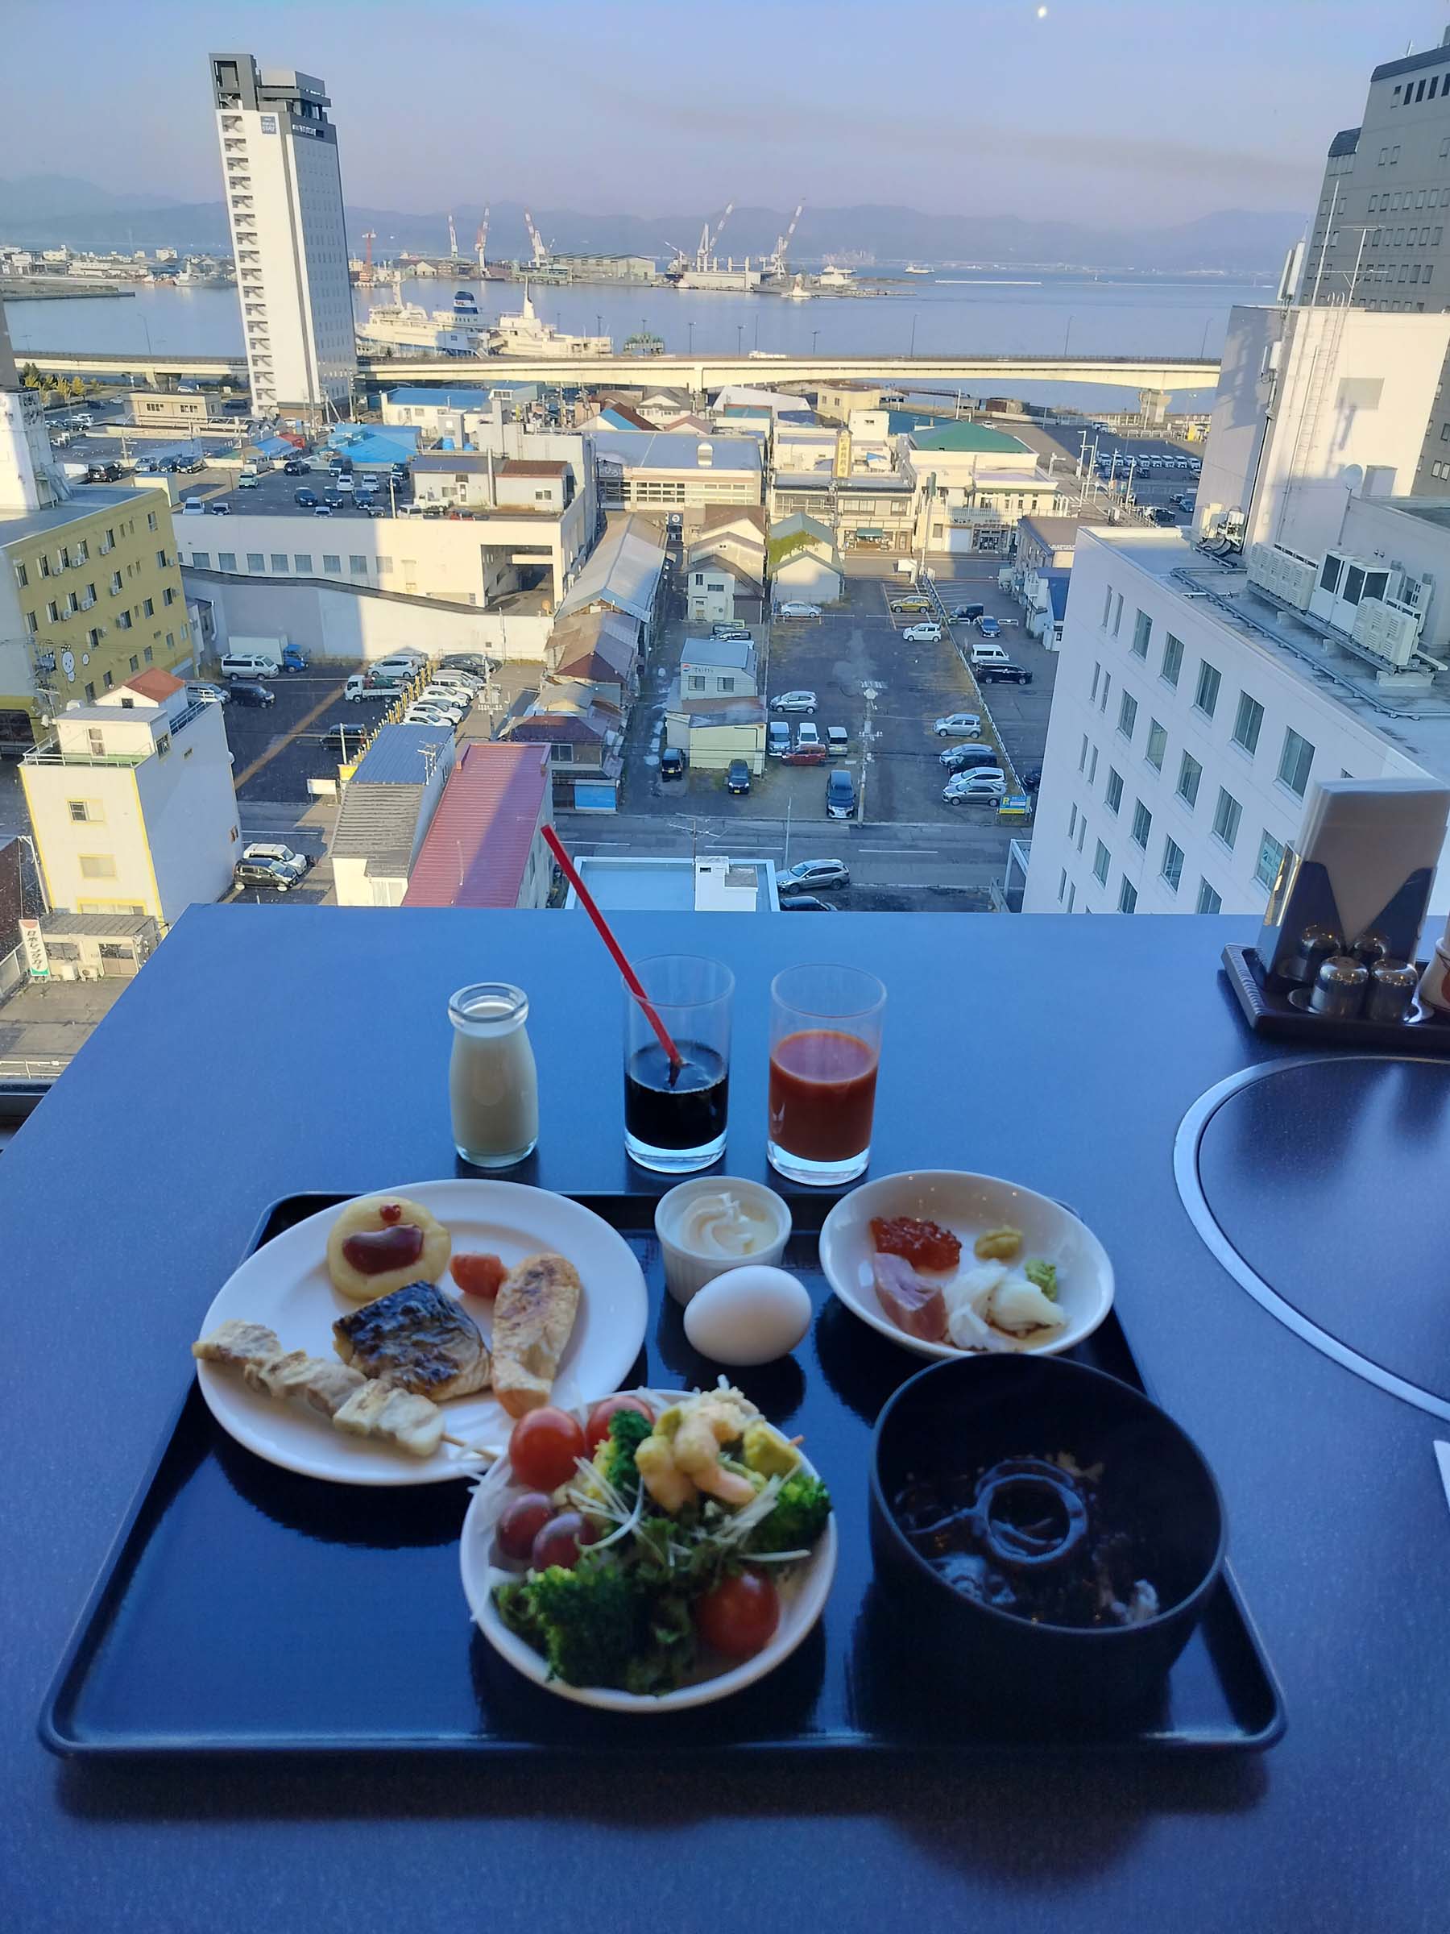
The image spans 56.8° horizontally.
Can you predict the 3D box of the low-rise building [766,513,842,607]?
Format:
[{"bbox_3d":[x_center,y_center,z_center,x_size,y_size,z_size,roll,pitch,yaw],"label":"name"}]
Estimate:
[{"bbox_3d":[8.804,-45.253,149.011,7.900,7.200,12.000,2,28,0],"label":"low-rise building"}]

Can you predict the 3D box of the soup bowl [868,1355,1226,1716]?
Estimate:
[{"bbox_3d":[0.111,0.207,0.484,0.119,0.065,0.119,1,28,-1],"label":"soup bowl"}]

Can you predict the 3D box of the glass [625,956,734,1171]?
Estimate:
[{"bbox_3d":[-0.027,0.054,0.750,0.061,0.107,0.061,2,28,0],"label":"glass"}]

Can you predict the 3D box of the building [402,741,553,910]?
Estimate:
[{"bbox_3d":[-12.294,-4.149,70.243,5.000,8.300,22.000,1,28,-2],"label":"building"}]

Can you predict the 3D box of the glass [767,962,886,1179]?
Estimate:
[{"bbox_3d":[0.054,0.059,0.729,0.060,0.103,0.060,2,28,0],"label":"glass"}]

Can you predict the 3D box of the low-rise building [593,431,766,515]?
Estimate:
[{"bbox_3d":[-6.263,-67.230,187.441,22.831,9.944,30.441,2,28,0],"label":"low-rise building"}]

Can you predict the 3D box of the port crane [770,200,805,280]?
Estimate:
[{"bbox_3d":[71.049,-829.789,1539.894,43.501,86.630,15.000,2,28,0],"label":"port crane"}]

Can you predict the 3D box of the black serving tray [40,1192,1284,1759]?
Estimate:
[{"bbox_3d":[-0.022,0.197,0.577,0.419,0.020,0.294,1,28,-2],"label":"black serving tray"}]

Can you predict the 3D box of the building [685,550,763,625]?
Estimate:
[{"bbox_3d":[0.089,-39.997,141.021,8.016,6.190,5.885,2,28,0],"label":"building"}]

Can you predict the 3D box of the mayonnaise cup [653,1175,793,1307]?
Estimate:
[{"bbox_3d":[-0.001,0.135,0.642,0.062,0.037,0.062,2,28,0],"label":"mayonnaise cup"}]

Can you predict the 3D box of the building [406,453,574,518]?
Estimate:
[{"bbox_3d":[-23.287,-49.787,137.049,15.000,4.200,7.500,2,28,0],"label":"building"}]

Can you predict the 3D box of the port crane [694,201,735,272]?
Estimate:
[{"bbox_3d":[-15.842,-954.482,1757.474,54.000,84.000,20.000,2,28,0],"label":"port crane"}]

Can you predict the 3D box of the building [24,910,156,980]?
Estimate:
[{"bbox_3d":[-32.555,-1.068,69.979,5.682,2.943,2.435,2,28,0],"label":"building"}]

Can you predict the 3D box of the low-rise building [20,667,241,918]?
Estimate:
[{"bbox_3d":[-31.962,-8.608,73.009,5.581,13.394,10.857,2,28,0],"label":"low-rise building"}]

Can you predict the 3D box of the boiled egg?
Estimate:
[{"bbox_3d":[0.010,0.155,0.595,0.058,0.043,0.043,-8,30,-18],"label":"boiled egg"}]

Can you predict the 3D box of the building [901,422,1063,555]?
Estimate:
[{"bbox_3d":[33.154,-65.646,181.645,18.500,13.400,27.000,2,28,0],"label":"building"}]

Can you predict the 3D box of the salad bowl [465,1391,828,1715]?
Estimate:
[{"bbox_3d":[-0.027,0.222,0.483,0.131,0.055,0.131,1,28,-1],"label":"salad bowl"}]

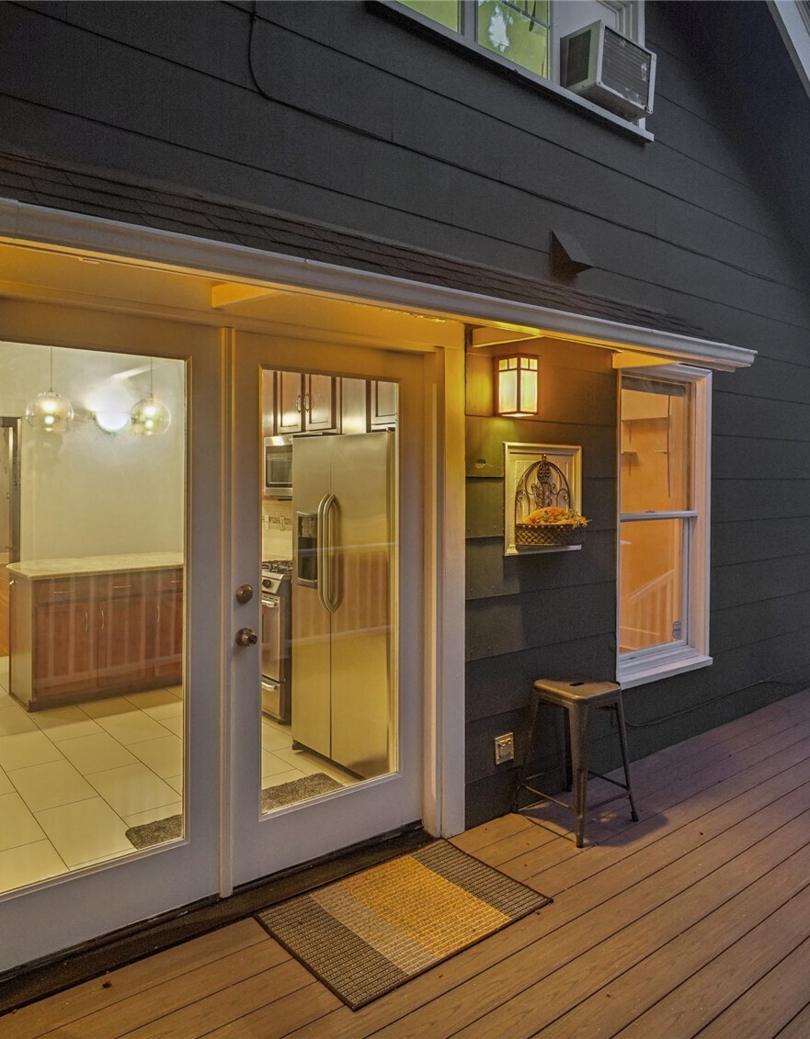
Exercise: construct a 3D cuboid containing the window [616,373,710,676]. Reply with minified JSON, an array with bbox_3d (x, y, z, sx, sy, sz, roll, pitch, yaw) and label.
[{"bbox_3d":[1.541,0.013,4.098,1.000,1.880,0.120,-1,2,-37],"label":"window"}]

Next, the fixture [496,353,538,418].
[{"bbox_3d":[0.536,-0.639,3.238,0.145,0.300,0.150,-1,2,-37],"label":"fixture"}]

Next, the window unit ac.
[{"bbox_3d":[1.027,-2.284,3.634,0.470,0.330,0.370,-1,2,-37],"label":"window unit ac"}]

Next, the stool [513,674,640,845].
[{"bbox_3d":[0.789,1.086,3.235,0.420,0.610,0.420,-1,2,-37],"label":"stool"}]

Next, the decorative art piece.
[{"bbox_3d":[0.728,-0.103,3.383,0.560,0.540,0.170,-1,2,-37],"label":"decorative art piece"}]

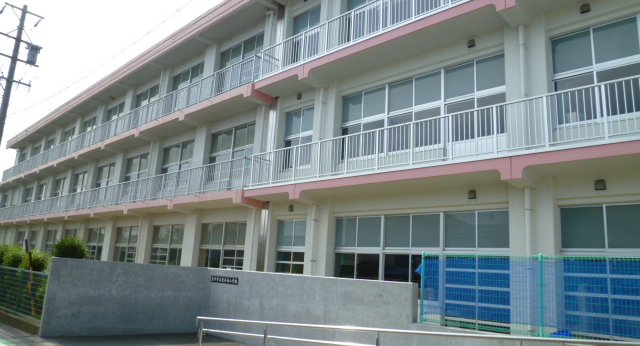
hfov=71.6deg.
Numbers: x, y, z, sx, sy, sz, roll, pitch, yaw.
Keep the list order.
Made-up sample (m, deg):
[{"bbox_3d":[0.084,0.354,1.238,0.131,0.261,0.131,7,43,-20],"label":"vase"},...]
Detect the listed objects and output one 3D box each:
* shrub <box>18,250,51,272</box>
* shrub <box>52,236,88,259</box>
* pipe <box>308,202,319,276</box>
[{"bbox_3d":[-8.256,2.860,12.729,0.860,1.350,0.860,-8,-16,43],"label":"shrub"},{"bbox_3d":[-6.857,2.464,12.009,0.950,1.500,0.950,-8,-16,43],"label":"shrub"},{"bbox_3d":[-0.243,2.548,13.480,0.110,3.200,0.110,-8,-16,43],"label":"pipe"}]

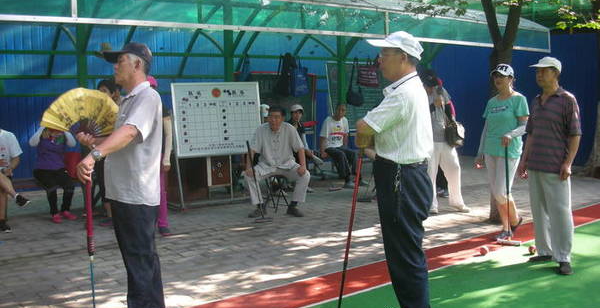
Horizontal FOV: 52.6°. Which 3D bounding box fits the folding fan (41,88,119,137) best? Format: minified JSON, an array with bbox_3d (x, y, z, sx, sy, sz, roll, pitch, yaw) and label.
[{"bbox_3d":[-1.286,-0.238,3.570,0.490,0.310,0.060,-2,6,-14],"label":"folding fan"}]

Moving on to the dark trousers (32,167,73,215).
[{"bbox_3d":[-2.824,0.384,6.970,0.380,0.500,0.520,-5,8,-38],"label":"dark trousers"}]

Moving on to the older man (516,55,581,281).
[{"bbox_3d":[2.004,0.073,4.824,0.380,1.690,0.520,-6,8,-40],"label":"older man"}]

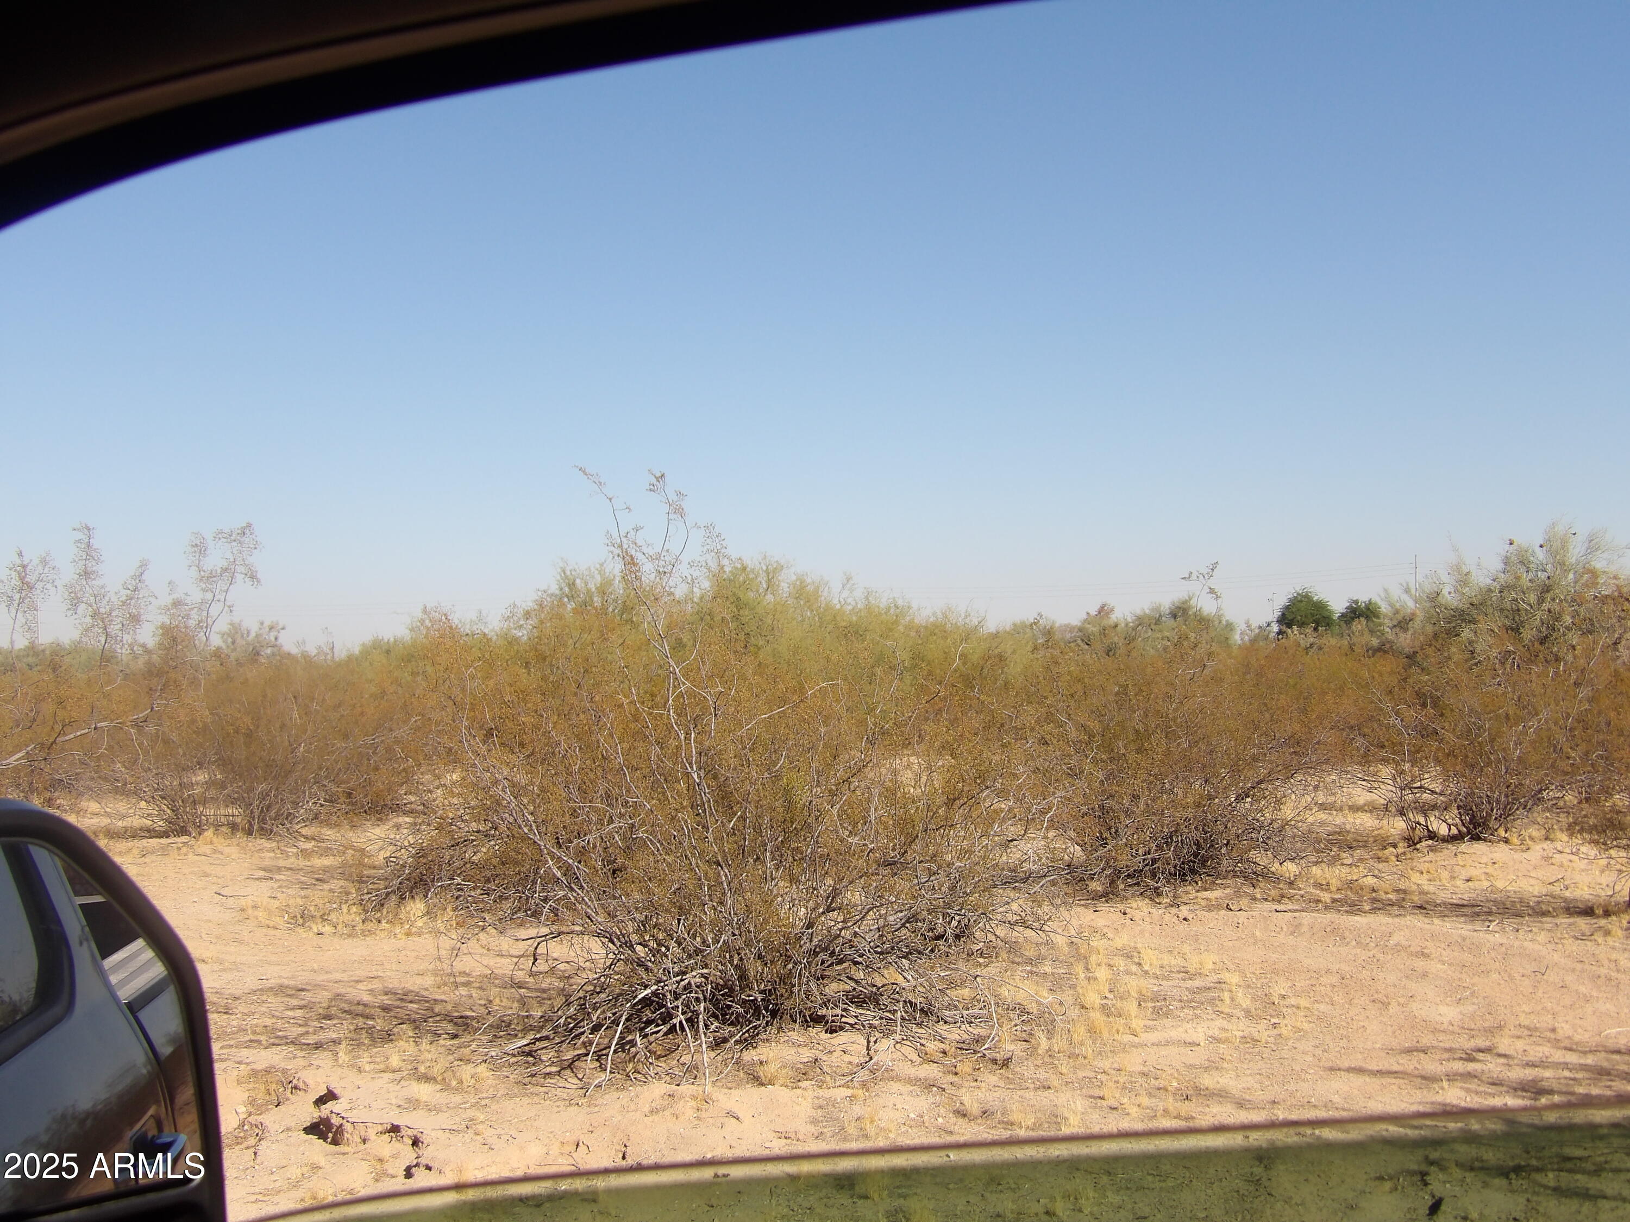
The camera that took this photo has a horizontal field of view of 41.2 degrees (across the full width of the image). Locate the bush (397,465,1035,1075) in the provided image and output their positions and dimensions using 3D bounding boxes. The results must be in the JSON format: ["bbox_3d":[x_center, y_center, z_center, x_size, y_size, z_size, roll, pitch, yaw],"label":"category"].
[{"bbox_3d":[-0.480,0.630,9.500,2.750,2.420,2.400,0,-1,0],"label":"bush"}]

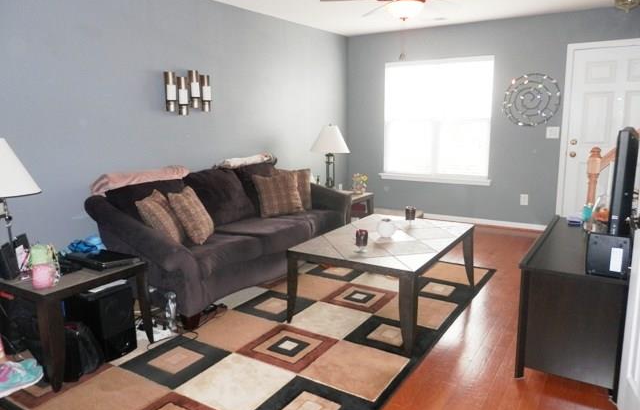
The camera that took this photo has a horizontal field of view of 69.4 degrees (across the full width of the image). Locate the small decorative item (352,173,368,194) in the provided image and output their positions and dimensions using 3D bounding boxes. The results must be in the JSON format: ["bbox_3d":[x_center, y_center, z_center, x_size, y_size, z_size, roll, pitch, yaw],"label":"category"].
[{"bbox_3d":[0.446,-0.235,5.098,0.170,0.220,0.170,6,13,32],"label":"small decorative item"}]

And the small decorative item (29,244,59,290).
[{"bbox_3d":[-1.470,0.320,2.433,0.140,0.225,0.140,6,13,32],"label":"small decorative item"}]

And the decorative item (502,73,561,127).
[{"bbox_3d":[2.394,-1.185,5.245,0.601,0.593,0.040,6,12,32],"label":"decorative item"}]

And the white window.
[{"bbox_3d":[1.450,-1.053,5.892,1.430,1.530,0.086,6,12,32],"label":"white window"}]

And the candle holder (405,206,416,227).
[{"bbox_3d":[0.721,0.084,3.675,0.085,0.155,0.085,6,13,32],"label":"candle holder"}]

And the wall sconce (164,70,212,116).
[{"bbox_3d":[-1.139,-0.984,4.051,0.093,0.391,0.499,6,12,32],"label":"wall sconce"}]

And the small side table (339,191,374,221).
[{"bbox_3d":[0.185,0.149,5.076,0.638,0.503,0.612,6,12,32],"label":"small side table"}]

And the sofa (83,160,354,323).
[{"bbox_3d":[-0.687,0.172,3.875,0.944,0.924,2.268,6,12,32],"label":"sofa"}]

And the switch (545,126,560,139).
[{"bbox_3d":[2.618,-0.809,5.190,0.125,0.122,0.013,6,12,32],"label":"switch"}]

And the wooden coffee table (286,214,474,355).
[{"bbox_3d":[0.509,0.469,3.377,0.895,0.485,1.323,6,12,32],"label":"wooden coffee table"}]

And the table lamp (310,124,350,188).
[{"bbox_3d":[0.112,-0.500,5.082,0.435,0.760,0.435,-1,11,0],"label":"table lamp"}]

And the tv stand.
[{"bbox_3d":[1.578,0.521,2.803,0.465,0.635,1.312,6,13,34],"label":"tv stand"}]

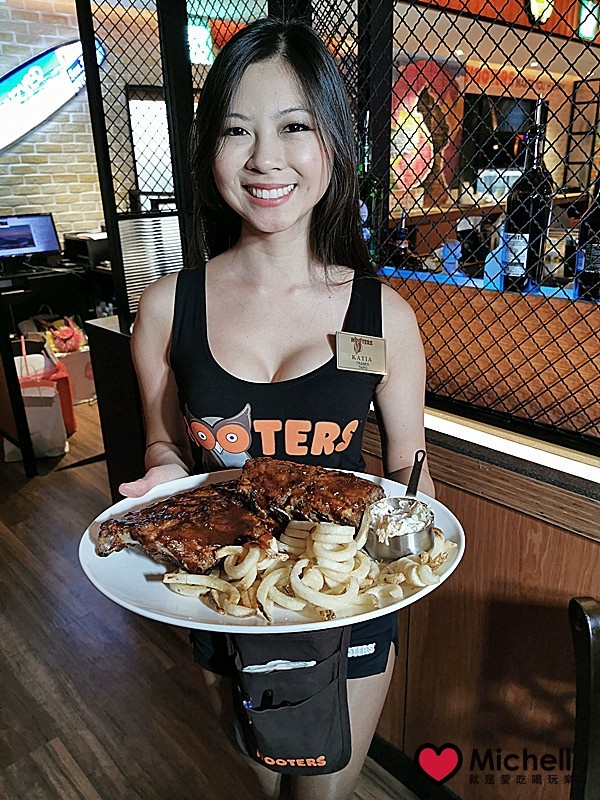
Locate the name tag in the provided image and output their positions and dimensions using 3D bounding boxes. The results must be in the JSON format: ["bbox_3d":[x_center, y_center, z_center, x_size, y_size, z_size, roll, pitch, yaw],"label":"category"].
[{"bbox_3d":[0.074,-0.058,0.755,0.068,0.045,0.006,2,-6,-29],"label":"name tag"}]

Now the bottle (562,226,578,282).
[{"bbox_3d":[1.200,-0.645,2.770,0.072,0.245,0.072,6,22,21],"label":"bottle"}]

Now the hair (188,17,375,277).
[{"bbox_3d":[-0.026,-0.298,0.779,0.230,0.320,0.210,-1,20,-2],"label":"hair"}]

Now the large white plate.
[{"bbox_3d":[-0.027,0.139,0.614,0.365,0.032,0.270,0,22,5],"label":"large white plate"}]

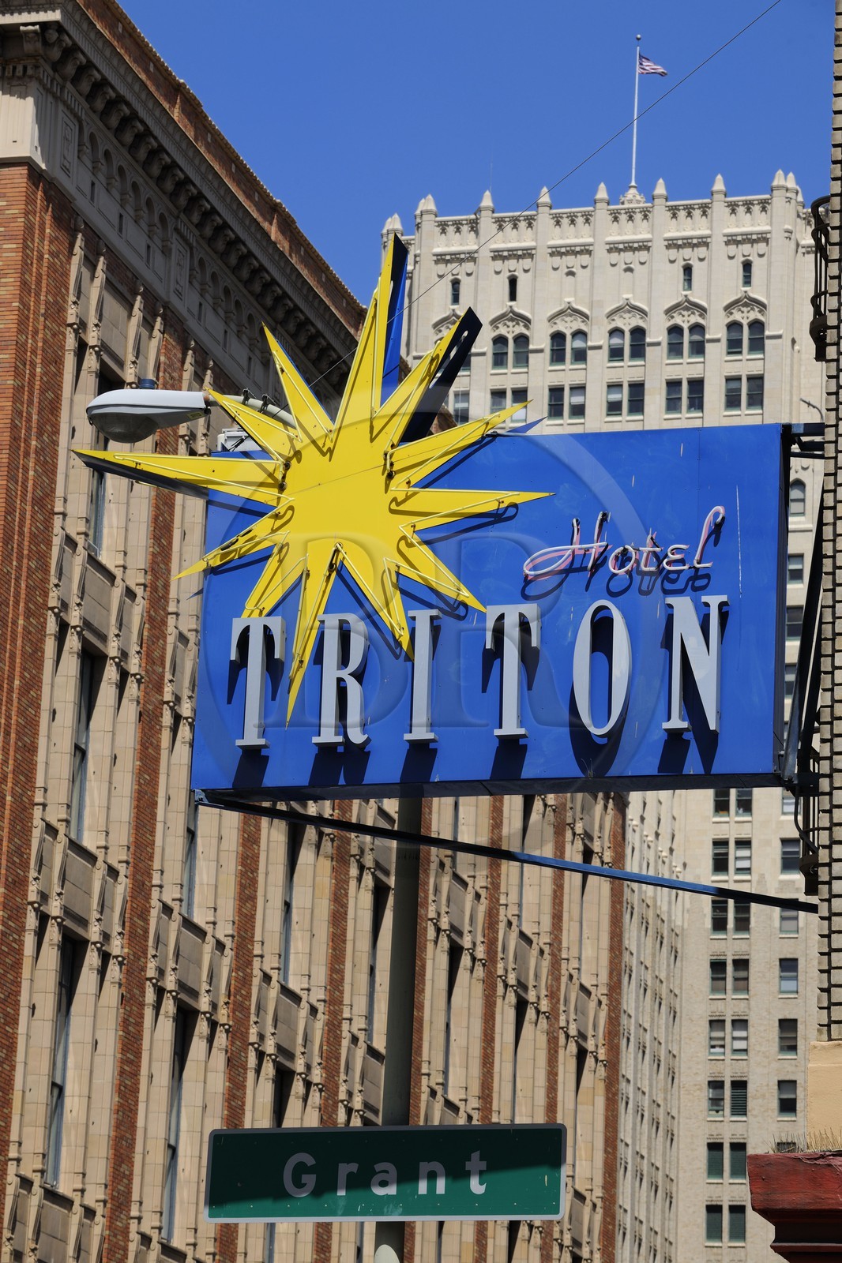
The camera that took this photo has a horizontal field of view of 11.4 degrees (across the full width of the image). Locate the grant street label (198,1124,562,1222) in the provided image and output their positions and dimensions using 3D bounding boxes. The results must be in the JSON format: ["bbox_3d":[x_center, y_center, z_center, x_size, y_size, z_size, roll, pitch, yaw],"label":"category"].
[{"bbox_3d":[-0.179,2.609,20.242,1.829,0.457,0.030,-3,-18,19],"label":"grant street label"}]

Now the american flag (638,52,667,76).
[{"bbox_3d":[16.257,-39.767,295.230,2.150,1.650,0.400,6,-17,-12],"label":"american flag"}]

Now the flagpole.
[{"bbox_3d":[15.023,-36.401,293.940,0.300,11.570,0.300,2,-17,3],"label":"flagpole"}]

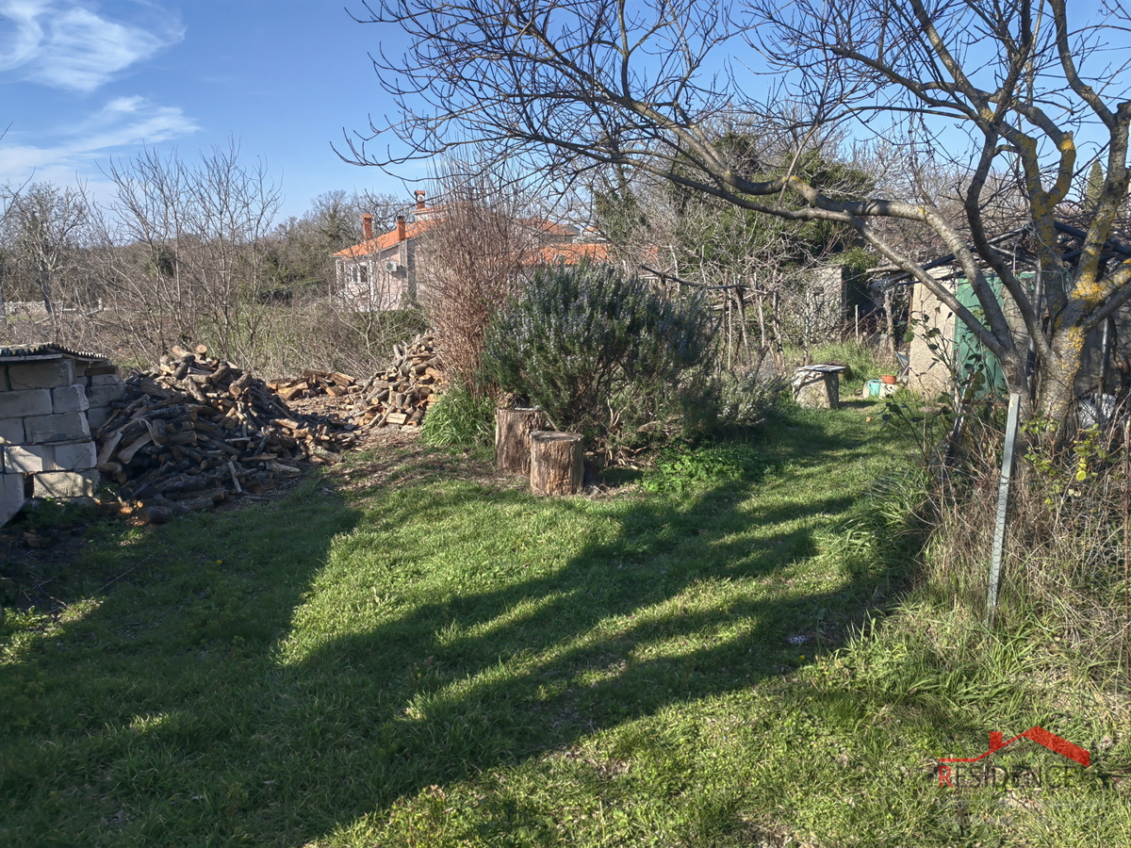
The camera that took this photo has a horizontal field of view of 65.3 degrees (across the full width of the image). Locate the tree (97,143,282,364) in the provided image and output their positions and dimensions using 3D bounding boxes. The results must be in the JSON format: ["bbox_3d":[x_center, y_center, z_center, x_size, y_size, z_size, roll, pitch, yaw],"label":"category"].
[{"bbox_3d":[-7.256,-3.149,17.000,3.400,4.200,2.900,-4,9,-22],"label":"tree"}]

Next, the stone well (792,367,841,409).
[{"bbox_3d":[3.578,-0.527,12.617,0.600,0.540,0.600,4,9,25],"label":"stone well"}]

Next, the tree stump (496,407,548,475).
[{"bbox_3d":[-0.381,0.137,7.580,0.420,0.500,0.420,0,9,0],"label":"tree stump"}]

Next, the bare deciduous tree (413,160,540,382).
[{"bbox_3d":[-0.968,-1.364,9.800,1.350,2.800,1.250,0,9,0],"label":"bare deciduous tree"}]

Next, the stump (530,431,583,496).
[{"bbox_3d":[-0.069,0.295,6.800,0.405,0.420,0.405,0,9,0],"label":"stump"}]

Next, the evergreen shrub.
[{"bbox_3d":[0.322,-0.624,8.500,2.150,1.720,1.800,0,9,0],"label":"evergreen shrub"}]

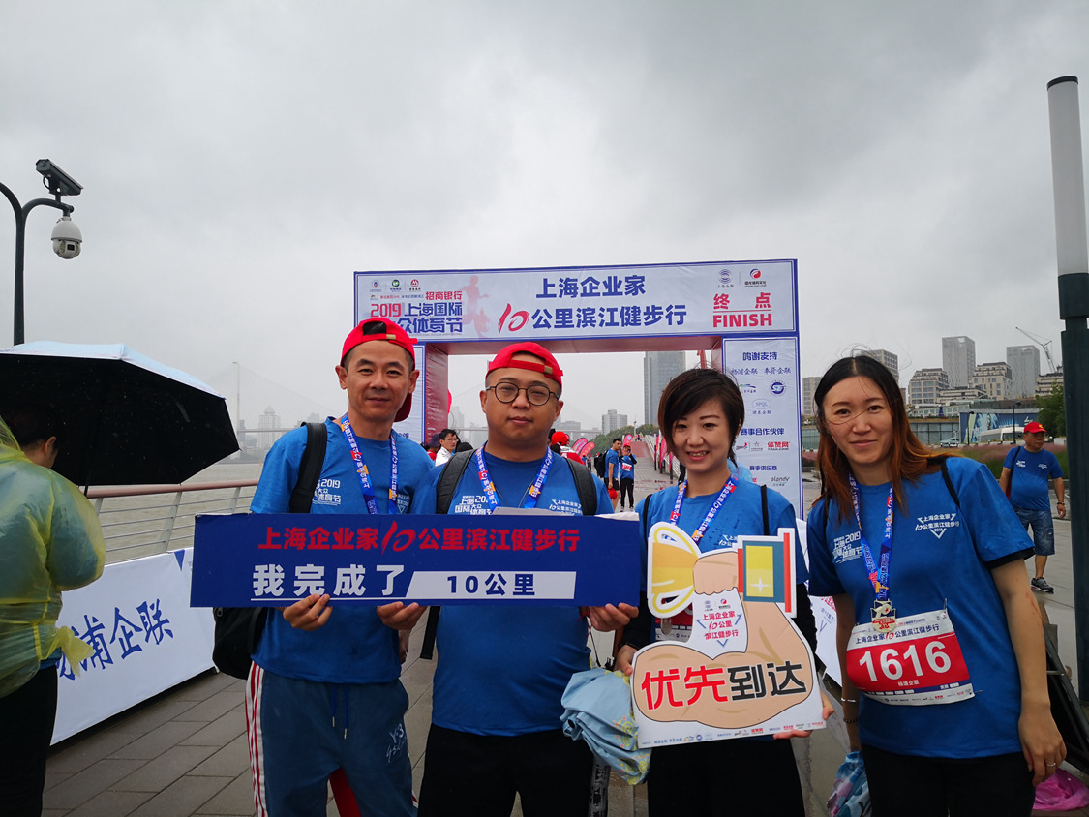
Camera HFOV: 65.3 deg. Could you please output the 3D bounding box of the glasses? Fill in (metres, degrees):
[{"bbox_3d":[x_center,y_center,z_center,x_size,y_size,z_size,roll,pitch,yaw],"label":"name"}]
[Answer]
[{"bbox_3d":[-0.046,-0.024,1.945,0.148,0.048,0.135,5,-6,2],"label":"glasses"}]

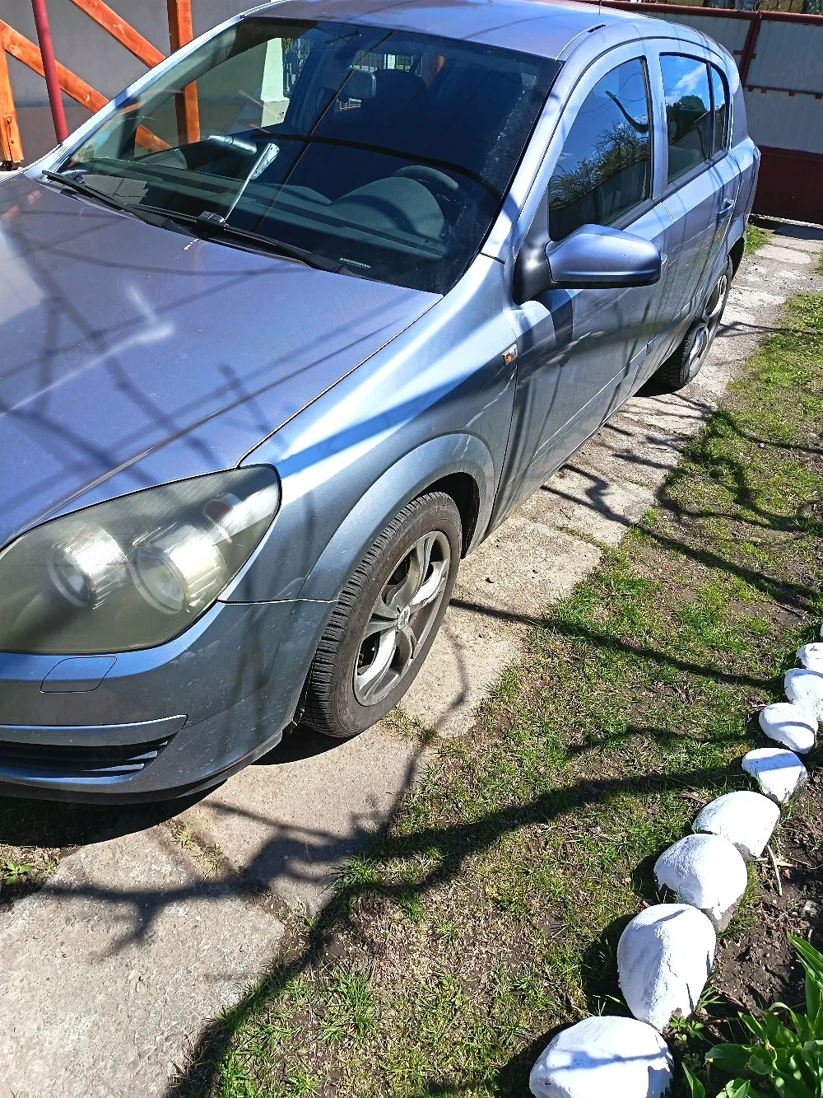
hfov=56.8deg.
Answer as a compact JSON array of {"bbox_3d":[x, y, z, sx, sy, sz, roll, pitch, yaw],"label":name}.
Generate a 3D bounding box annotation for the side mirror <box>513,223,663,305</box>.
[{"bbox_3d":[0.424,-0.673,1.770,0.250,0.165,0.200,25,41,24],"label":"side mirror"}]

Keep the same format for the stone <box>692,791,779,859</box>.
[{"bbox_3d":[0.725,0.630,1.706,0.235,0.145,0.138,-17,42,-26],"label":"stone"}]

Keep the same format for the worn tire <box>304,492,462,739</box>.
[{"bbox_3d":[-0.091,0.138,1.855,0.210,0.630,0.630,22,40,21],"label":"worn tire"}]

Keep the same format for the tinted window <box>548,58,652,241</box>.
[{"bbox_3d":[0.525,-1.103,2.088,0.050,0.410,0.810,7,32,35],"label":"tinted window"}]

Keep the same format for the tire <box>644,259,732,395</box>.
[{"bbox_3d":[1.341,-1.093,3.662,0.210,0.630,0.630,25,41,24],"label":"tire"}]

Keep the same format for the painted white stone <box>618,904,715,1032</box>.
[{"bbox_3d":[0.487,0.788,1.454,0.162,0.160,0.250,27,42,26],"label":"painted white stone"}]

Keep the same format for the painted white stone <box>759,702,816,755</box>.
[{"bbox_3d":[0.987,0.466,1.987,0.118,0.108,0.147,-21,44,-30],"label":"painted white stone"}]

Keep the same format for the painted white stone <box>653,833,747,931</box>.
[{"bbox_3d":[0.622,0.692,1.611,0.170,0.145,0.185,-7,39,-16],"label":"painted white stone"}]

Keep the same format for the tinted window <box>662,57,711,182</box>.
[{"bbox_3d":[0.963,-1.495,2.634,0.050,0.360,0.550,7,32,35],"label":"tinted window"}]

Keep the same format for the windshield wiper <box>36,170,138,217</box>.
[{"bbox_3d":[-0.883,-0.963,2.046,0.070,0.050,0.500,-28,48,-36],"label":"windshield wiper"}]

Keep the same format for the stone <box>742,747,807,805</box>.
[{"bbox_3d":[0.892,0.545,1.867,0.140,0.112,0.118,25,41,24],"label":"stone"}]

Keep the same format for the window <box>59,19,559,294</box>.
[{"bbox_3d":[-0.339,-1.127,1.999,1.420,0.130,0.940,25,69,24],"label":"window"}]

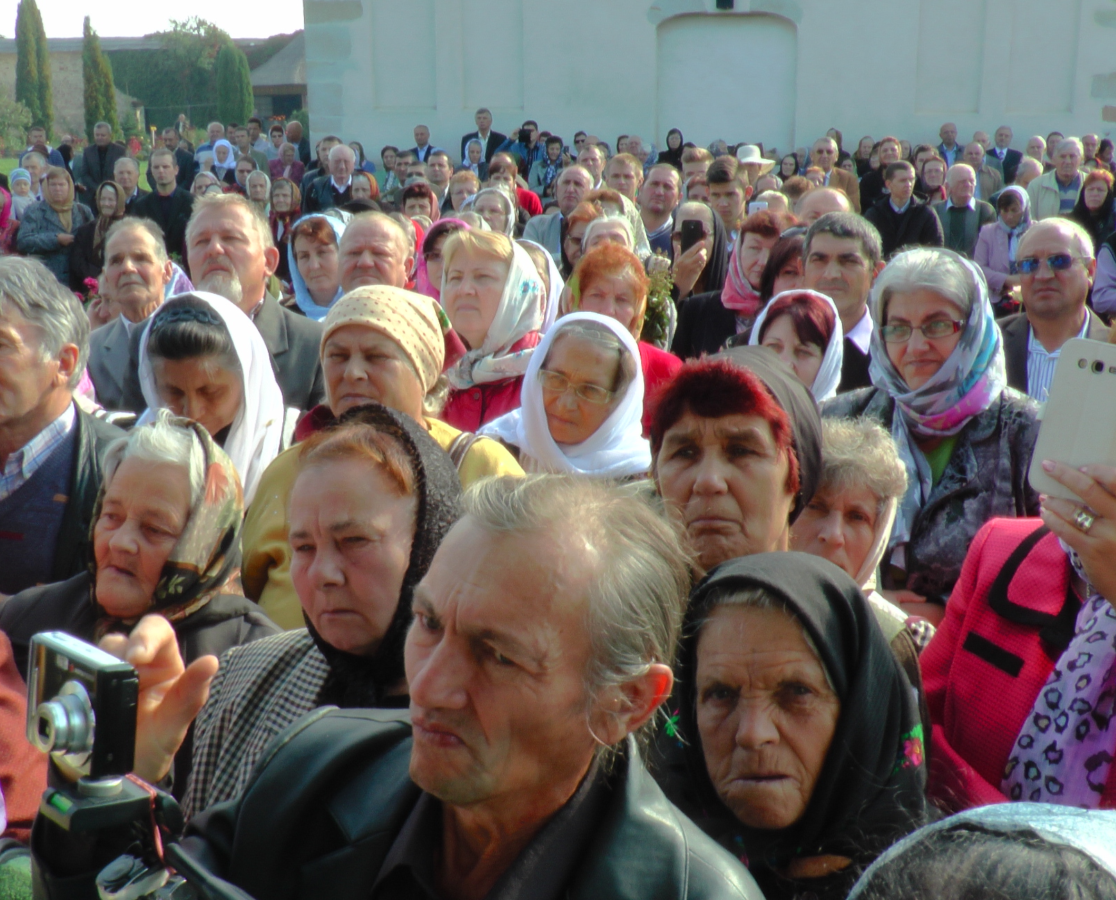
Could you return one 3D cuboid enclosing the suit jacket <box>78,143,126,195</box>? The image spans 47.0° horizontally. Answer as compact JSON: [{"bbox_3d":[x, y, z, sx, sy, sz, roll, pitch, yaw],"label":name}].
[{"bbox_3d":[-4.426,-2.635,12.597,0.500,0.760,0.300,-4,16,-14],"label":"suit jacket"}]

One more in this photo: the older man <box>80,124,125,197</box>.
[{"bbox_3d":[-4.426,-2.373,12.723,0.500,1.700,0.320,-4,16,-14],"label":"older man"}]

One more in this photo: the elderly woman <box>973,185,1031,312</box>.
[{"bbox_3d":[2.504,-0.727,7.296,0.470,1.530,0.360,7,17,26],"label":"elderly woman"}]

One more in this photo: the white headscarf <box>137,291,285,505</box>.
[{"bbox_3d":[-0.555,-0.078,2.060,0.240,0.360,0.260,1,14,5],"label":"white headscarf"}]

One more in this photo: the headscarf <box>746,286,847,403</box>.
[{"bbox_3d":[0.498,-0.195,2.718,0.205,0.300,0.235,6,16,21],"label":"headscarf"}]

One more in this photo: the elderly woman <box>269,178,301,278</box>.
[{"bbox_3d":[-1.839,-1.091,8.795,0.450,1.520,0.320,1,15,5],"label":"elderly woman"}]

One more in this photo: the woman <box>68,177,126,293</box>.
[{"bbox_3d":[-2.786,-0.946,8.094,0.480,1.480,0.340,-1,15,-2],"label":"woman"}]

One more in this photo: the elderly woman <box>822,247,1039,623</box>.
[{"bbox_3d":[0.618,0.459,2.314,0.480,1.630,0.340,7,17,23],"label":"elderly woman"}]

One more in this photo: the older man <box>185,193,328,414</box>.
[{"bbox_3d":[-0.698,0.269,3.003,0.500,1.700,0.330,3,16,12],"label":"older man"}]

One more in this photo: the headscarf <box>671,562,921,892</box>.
[{"bbox_3d":[0.217,0.257,1.140,0.250,0.340,0.270,5,16,19],"label":"headscarf"}]

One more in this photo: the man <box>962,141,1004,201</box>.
[{"bbox_3d":[3.566,-1.827,11.218,0.520,1.700,0.320,7,16,23],"label":"man"}]

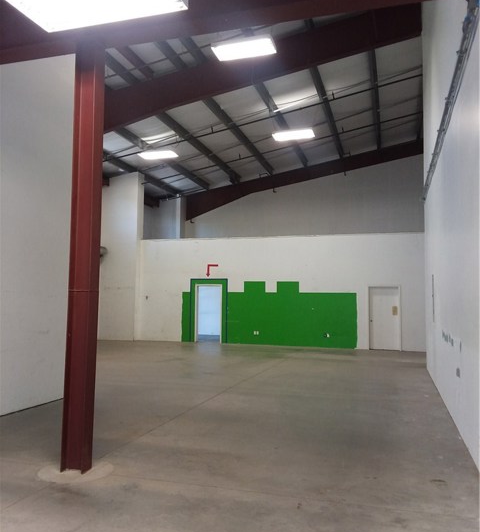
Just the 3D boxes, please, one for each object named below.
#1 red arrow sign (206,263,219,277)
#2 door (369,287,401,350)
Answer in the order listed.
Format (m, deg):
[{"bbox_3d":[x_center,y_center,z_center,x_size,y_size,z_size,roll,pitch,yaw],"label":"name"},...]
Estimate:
[{"bbox_3d":[-1.003,0.164,17.870,0.458,0.452,0.020,0,-4,17],"label":"red arrow sign"},{"bbox_3d":[4.636,1.669,16.031,0.974,2.033,0.060,0,-4,17],"label":"door"}]

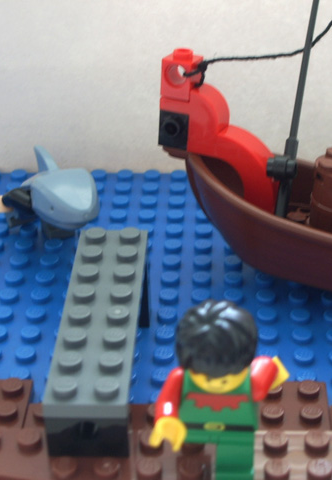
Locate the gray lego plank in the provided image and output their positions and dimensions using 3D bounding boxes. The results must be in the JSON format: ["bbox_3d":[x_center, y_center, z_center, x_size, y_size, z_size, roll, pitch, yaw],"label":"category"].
[{"bbox_3d":[-0.014,0.015,0.242,0.016,0.005,0.064,0,31,3],"label":"gray lego plank"}]

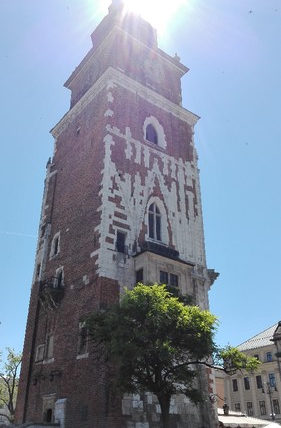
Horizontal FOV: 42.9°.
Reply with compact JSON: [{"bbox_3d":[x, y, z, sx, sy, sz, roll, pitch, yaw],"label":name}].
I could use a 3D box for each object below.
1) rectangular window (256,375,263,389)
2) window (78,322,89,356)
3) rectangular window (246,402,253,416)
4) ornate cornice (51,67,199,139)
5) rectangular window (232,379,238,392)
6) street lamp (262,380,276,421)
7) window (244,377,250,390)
[{"bbox_3d":[22.118,31.093,66.224,0.250,2.200,1.150,21,-37,-31],"label":"rectangular window"},{"bbox_3d":[-4.498,10.133,29.016,0.400,2.570,1.300,19,-33,-34],"label":"window"},{"bbox_3d":[18.638,33.328,61.047,0.250,2.070,1.150,16,-31,-29],"label":"rectangular window"},{"bbox_3d":[-2.200,-10.908,46.612,13.800,1.600,13.800,19,-32,-33],"label":"ornate cornice"},{"bbox_3d":[18.698,33.537,69.975,0.250,2.200,1.150,21,-37,-31],"label":"rectangular window"},{"bbox_3d":[16.859,24.777,44.962,1.400,7.040,1.300,21,-37,-31],"label":"street lamp"},{"bbox_3d":[20.425,32.261,68.106,0.250,2.200,1.150,21,-37,-31],"label":"window"}]

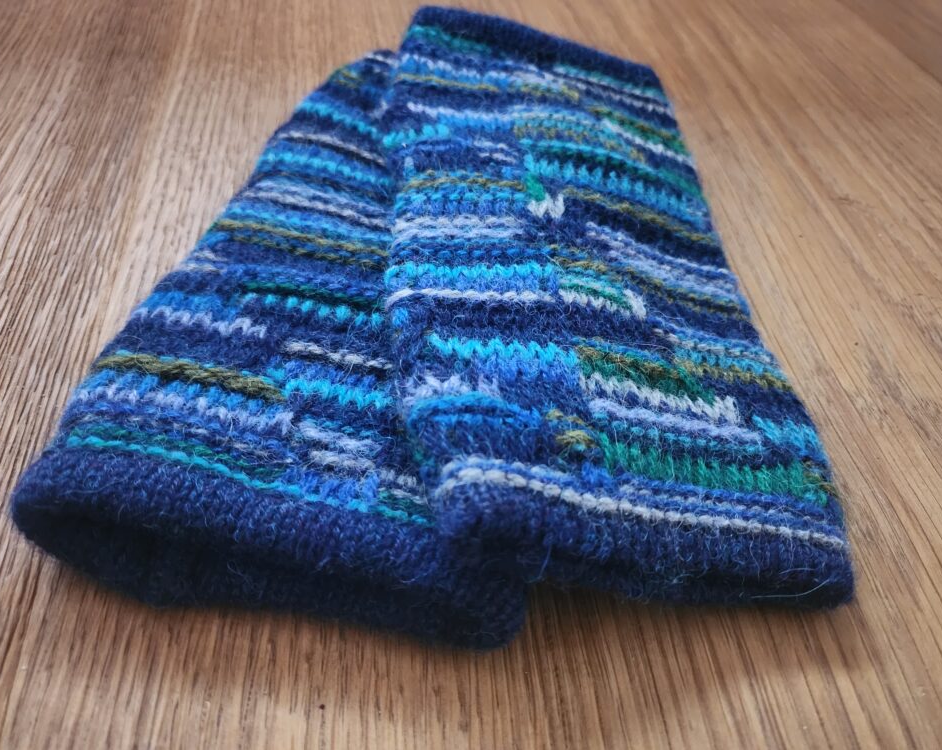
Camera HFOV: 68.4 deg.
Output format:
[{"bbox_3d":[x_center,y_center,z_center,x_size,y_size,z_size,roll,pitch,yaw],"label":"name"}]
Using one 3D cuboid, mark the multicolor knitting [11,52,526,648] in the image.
[{"bbox_3d":[-0.014,-0.037,0.182,0.094,0.021,0.193,11,50,9],"label":"multicolor knitting"}]

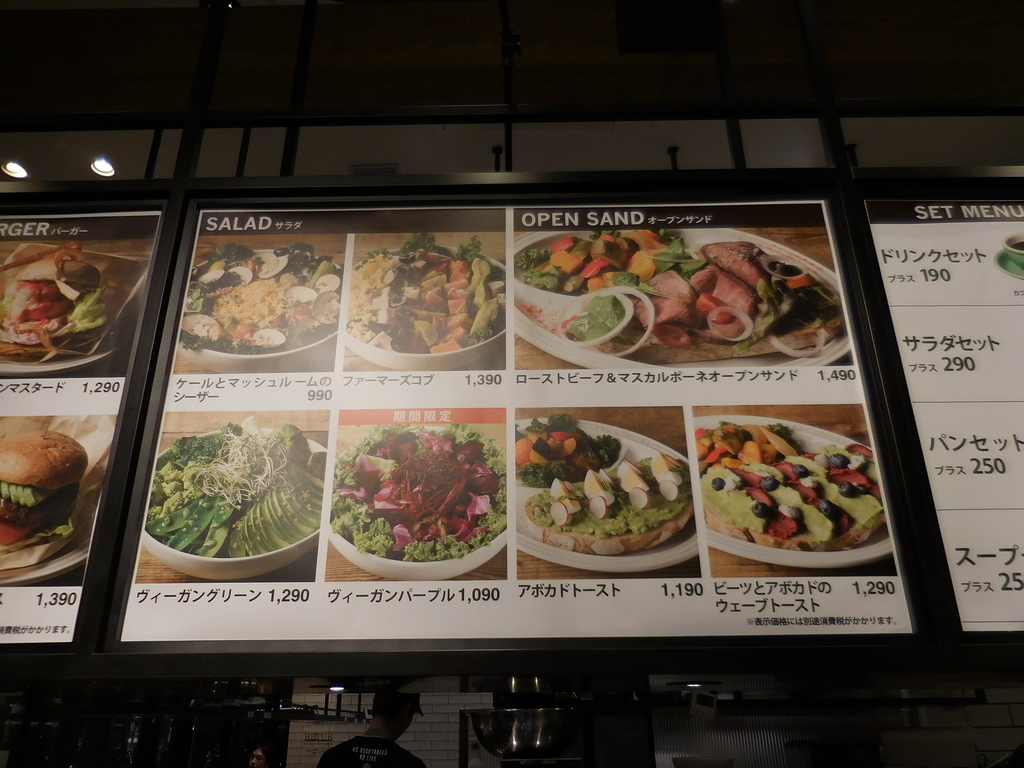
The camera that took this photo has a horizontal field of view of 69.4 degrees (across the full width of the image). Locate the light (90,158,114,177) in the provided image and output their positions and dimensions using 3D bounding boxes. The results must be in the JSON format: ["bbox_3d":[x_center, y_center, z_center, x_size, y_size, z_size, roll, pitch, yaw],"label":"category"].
[{"bbox_3d":[-1.872,-0.986,3.382,0.100,0.050,0.100,-1,-22,0],"label":"light"}]

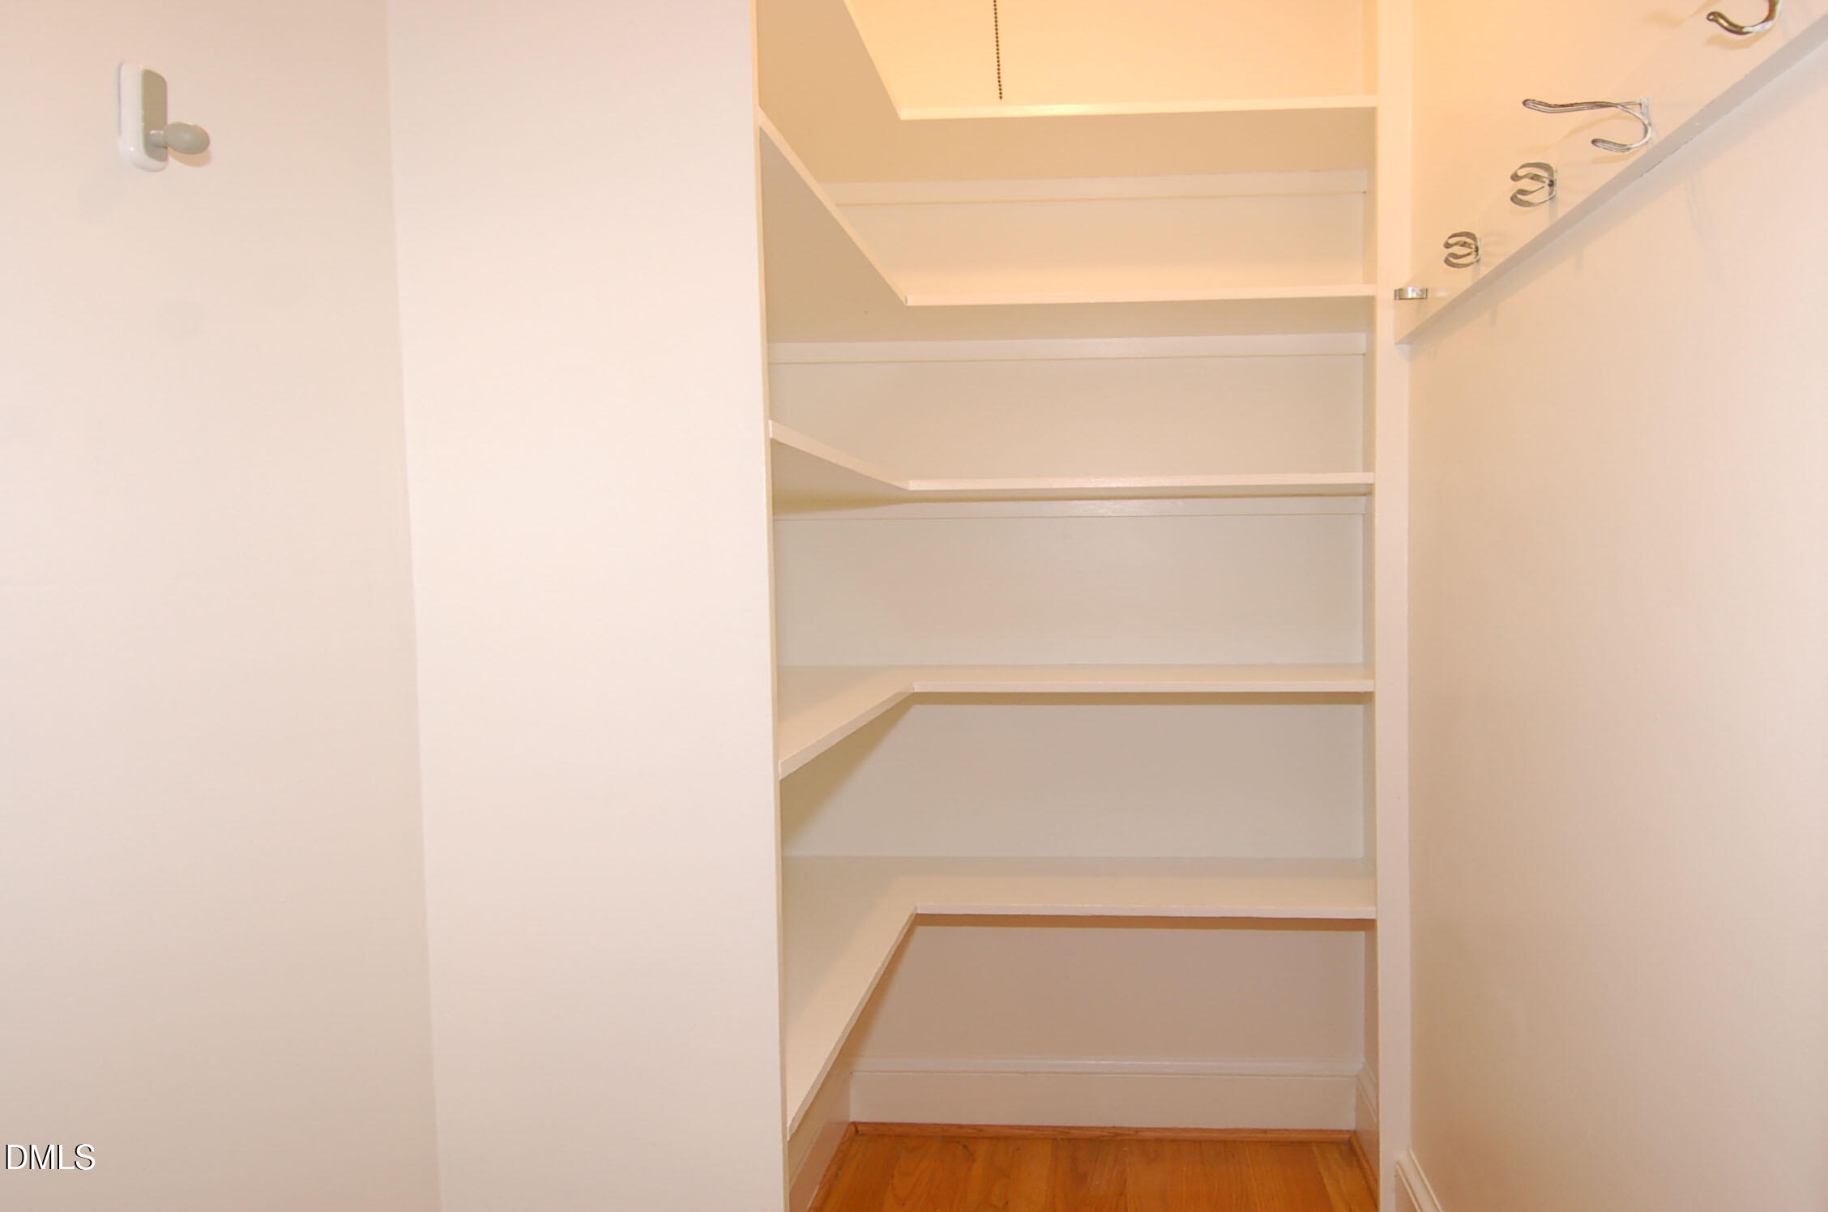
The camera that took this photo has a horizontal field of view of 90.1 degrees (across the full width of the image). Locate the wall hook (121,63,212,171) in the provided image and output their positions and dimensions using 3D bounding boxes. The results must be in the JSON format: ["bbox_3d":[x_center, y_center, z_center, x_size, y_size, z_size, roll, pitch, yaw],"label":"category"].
[{"bbox_3d":[-0.546,-0.362,0.672,0.054,0.063,0.030,-1,2,5],"label":"wall hook"}]

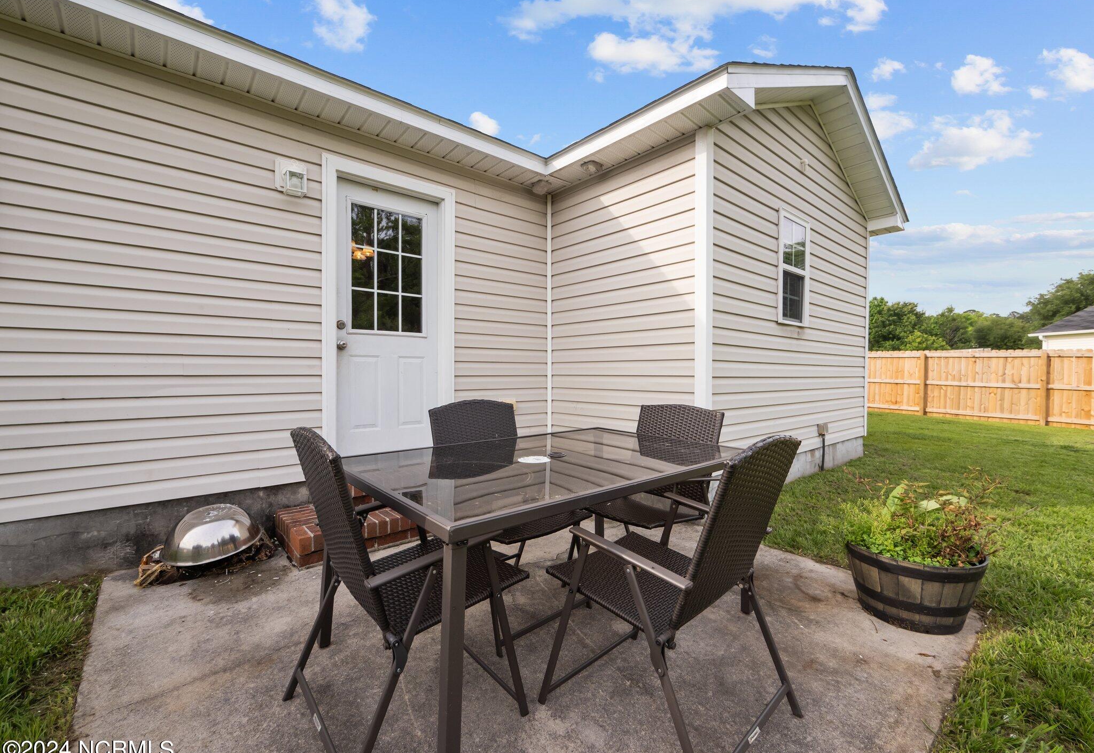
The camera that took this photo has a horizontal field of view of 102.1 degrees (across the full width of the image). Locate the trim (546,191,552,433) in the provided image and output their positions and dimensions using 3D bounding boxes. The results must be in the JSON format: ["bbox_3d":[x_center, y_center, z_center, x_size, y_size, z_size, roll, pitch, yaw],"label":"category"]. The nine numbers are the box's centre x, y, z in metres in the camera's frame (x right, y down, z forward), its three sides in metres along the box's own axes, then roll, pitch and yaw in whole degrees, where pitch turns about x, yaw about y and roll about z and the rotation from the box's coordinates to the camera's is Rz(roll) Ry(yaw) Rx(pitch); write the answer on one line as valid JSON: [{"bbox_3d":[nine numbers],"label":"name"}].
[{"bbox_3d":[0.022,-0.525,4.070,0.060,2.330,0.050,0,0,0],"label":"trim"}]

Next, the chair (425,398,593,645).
[{"bbox_3d":[-0.178,0.579,2.010,0.600,0.900,0.620,0,0,-43],"label":"chair"}]

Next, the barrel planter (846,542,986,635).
[{"bbox_3d":[1.652,0.914,2.010,0.505,0.290,0.505,0,0,0],"label":"barrel planter"}]

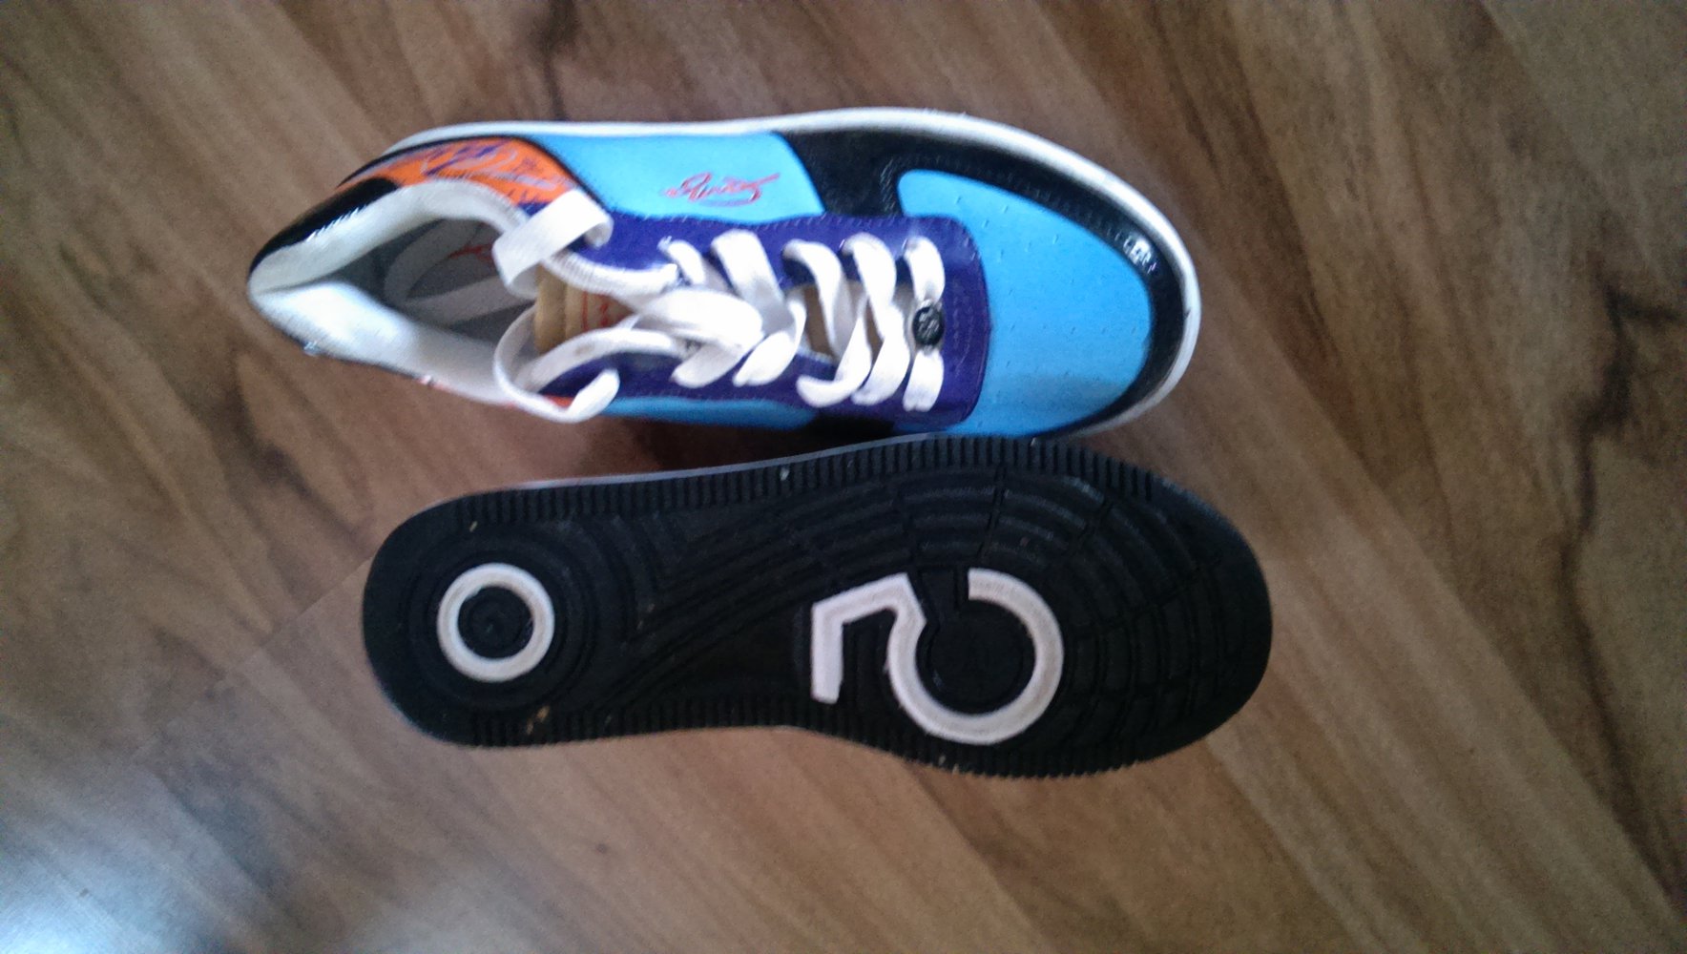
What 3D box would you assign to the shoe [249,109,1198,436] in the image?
[{"bbox_3d":[-0.036,-0.060,0.379,0.288,0.102,0.105,10,111,8],"label":"shoe"}]

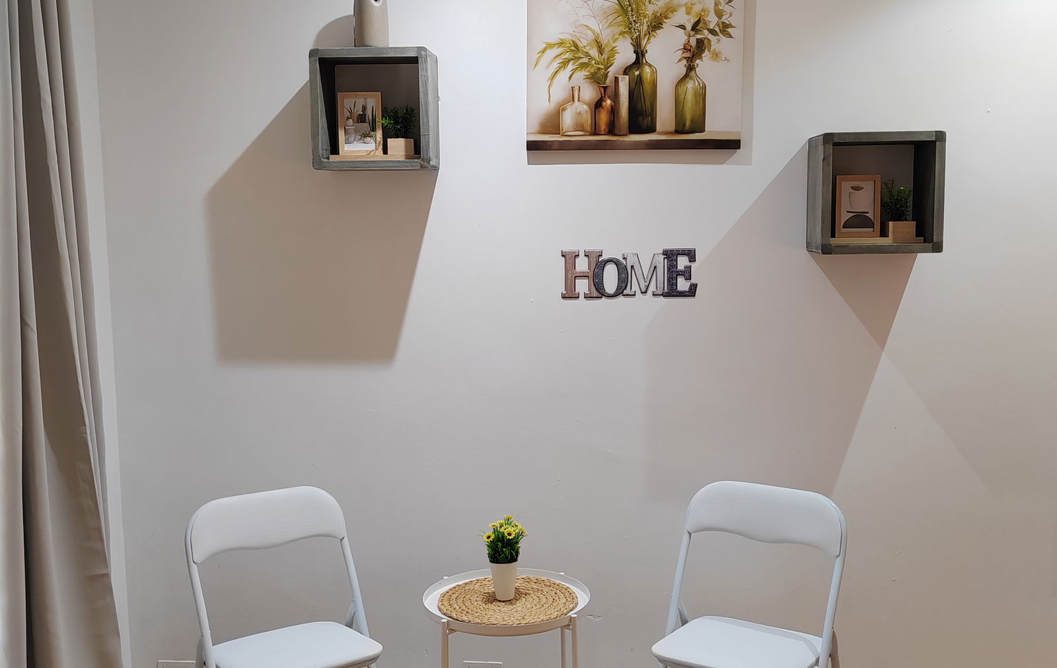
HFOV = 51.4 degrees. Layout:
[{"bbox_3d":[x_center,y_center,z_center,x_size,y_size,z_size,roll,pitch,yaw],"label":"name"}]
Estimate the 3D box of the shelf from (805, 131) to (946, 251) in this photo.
[{"bbox_3d":[0.935,-0.379,2.975,0.316,0.316,0.190,-1,7,3],"label":"shelf"}]

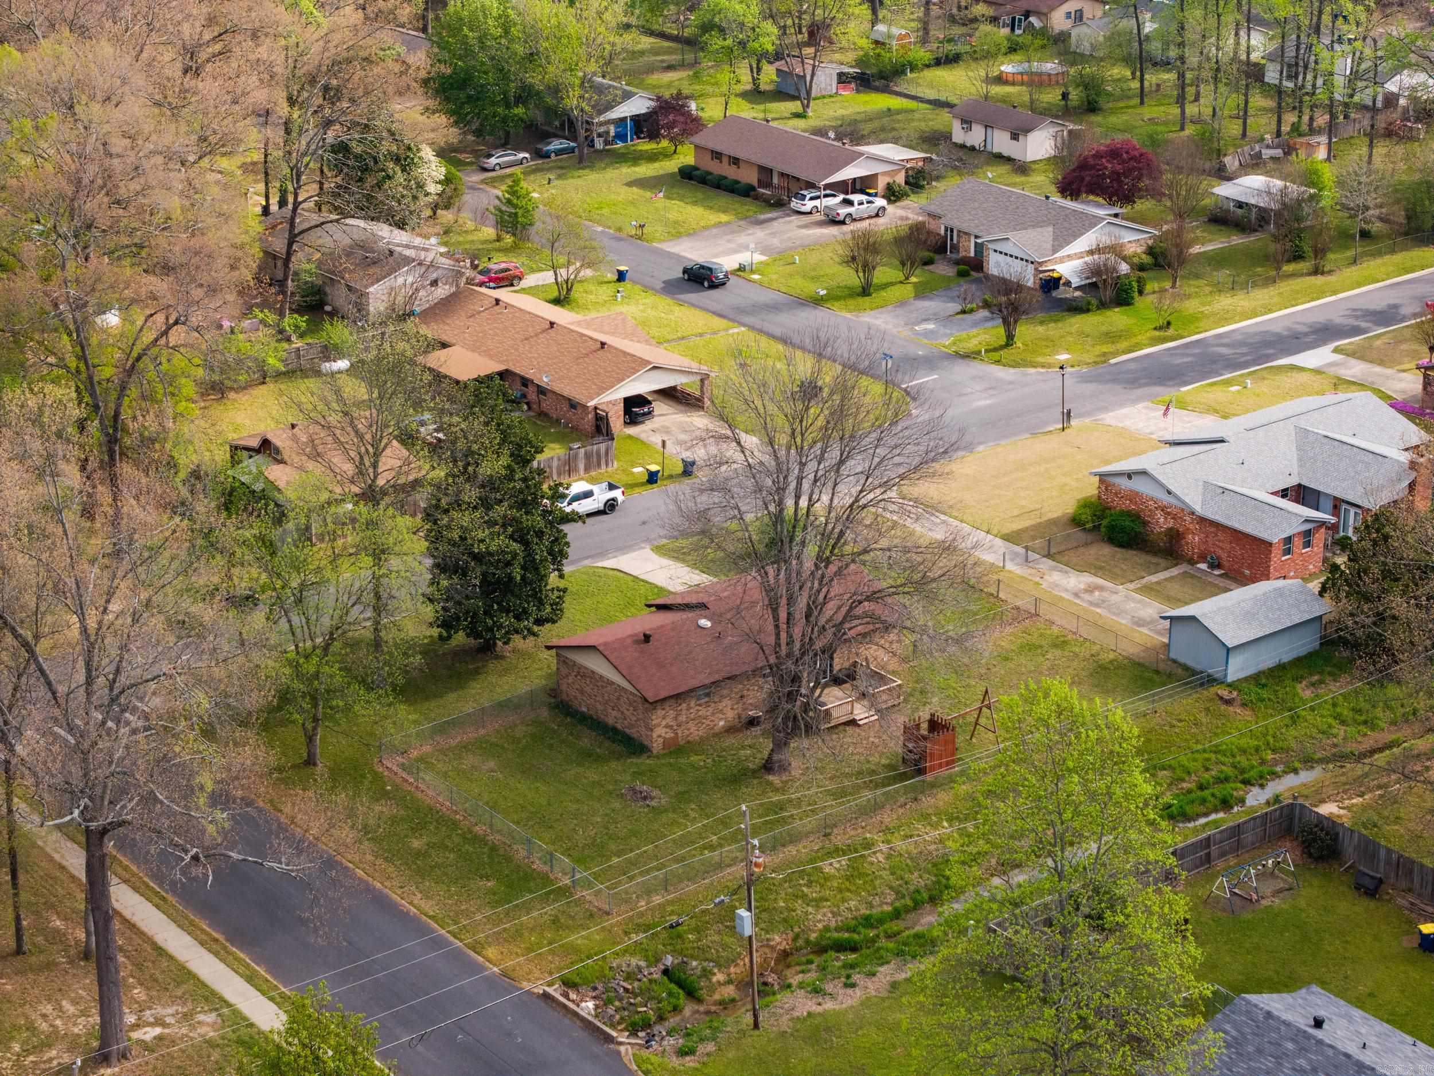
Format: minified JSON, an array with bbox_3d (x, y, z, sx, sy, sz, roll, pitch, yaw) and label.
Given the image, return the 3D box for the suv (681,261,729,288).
[{"bbox_3d":[-0.819,-20.151,219.181,1.840,1.730,4.500,-16,26,-34],"label":"suv"}]

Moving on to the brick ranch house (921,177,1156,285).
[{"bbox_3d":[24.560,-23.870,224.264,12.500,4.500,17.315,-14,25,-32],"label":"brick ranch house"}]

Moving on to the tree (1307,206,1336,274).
[{"bbox_3d":[45.835,-22.402,219.730,2.200,5.000,2.200,0,21,0],"label":"tree"}]

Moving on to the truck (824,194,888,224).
[{"bbox_3d":[11.878,-28.206,247.954,5.820,1.920,2.030,-15,25,-31],"label":"truck"}]

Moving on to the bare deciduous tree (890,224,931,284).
[{"bbox_3d":[15.413,-22.733,230.612,3.310,4.856,3.310,-1,22,0],"label":"bare deciduous tree"}]

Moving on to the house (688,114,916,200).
[{"bbox_3d":[6.953,-31.807,243.251,9.864,4.400,17.673,-16,26,-34],"label":"house"}]

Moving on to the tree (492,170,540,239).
[{"bbox_3d":[-15.817,-26.466,230.312,3.200,5.500,3.100,0,21,0],"label":"tree"}]

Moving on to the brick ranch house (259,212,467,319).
[{"bbox_3d":[-28.621,-22.517,232.787,10.934,4.400,21.969,-16,25,-32],"label":"brick ranch house"}]

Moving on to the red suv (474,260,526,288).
[{"bbox_3d":[-17.516,-21.067,232.030,4.500,1.620,1.830,-16,25,-32],"label":"red suv"}]

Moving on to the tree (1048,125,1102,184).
[{"bbox_3d":[31.072,-32.578,251.811,4.665,6.256,4.665,1,21,7],"label":"tree"}]

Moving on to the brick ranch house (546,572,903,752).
[{"bbox_3d":[0.280,5.117,148.636,16.611,4.850,10.800,-16,26,-35],"label":"brick ranch house"}]

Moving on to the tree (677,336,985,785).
[{"bbox_3d":[5.221,1.369,137.654,14.800,21.300,13.500,0,21,0],"label":"tree"}]

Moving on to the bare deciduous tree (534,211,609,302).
[{"bbox_3d":[-11.332,-21.969,226.262,5.850,7.088,5.850,-3,21,-3],"label":"bare deciduous tree"}]

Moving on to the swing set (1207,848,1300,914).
[{"bbox_3d":[26.463,16.728,142.725,4.667,1.847,1.818,-16,27,-33],"label":"swing set"}]

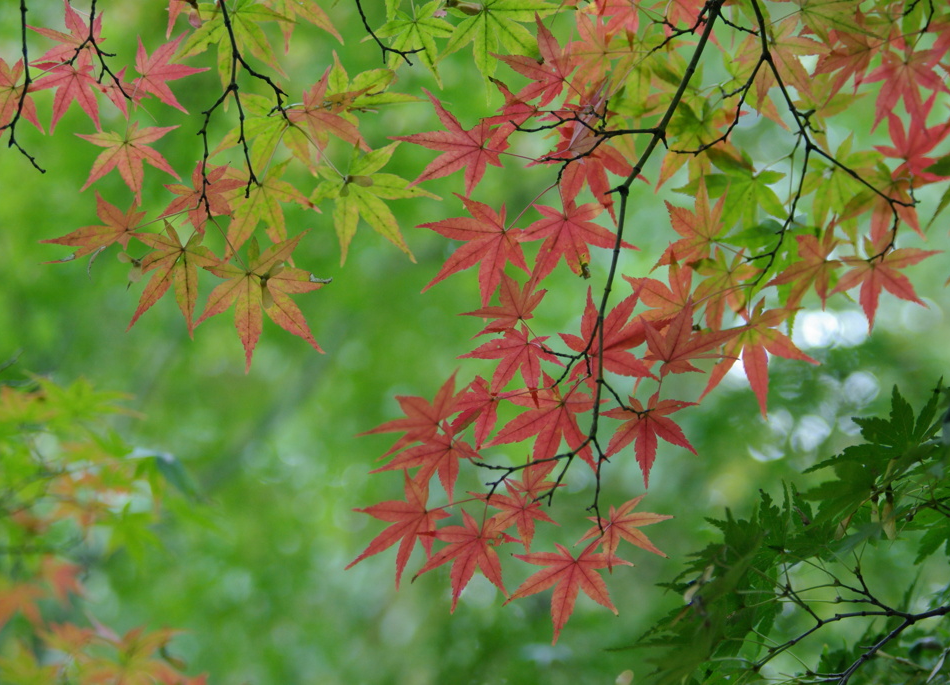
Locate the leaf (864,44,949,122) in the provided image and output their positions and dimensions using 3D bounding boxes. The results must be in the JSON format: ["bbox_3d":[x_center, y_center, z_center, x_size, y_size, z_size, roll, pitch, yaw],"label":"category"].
[{"bbox_3d":[0.259,-0.152,1.280,0.054,0.054,0.020,0,0,0],"label":"leaf"}]

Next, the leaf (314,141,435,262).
[{"bbox_3d":[-0.056,-0.078,1.200,0.075,0.071,0.025,0,-5,0],"label":"leaf"}]

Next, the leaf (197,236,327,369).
[{"bbox_3d":[-0.119,-0.022,1.200,0.076,0.079,0.023,0,-10,0],"label":"leaf"}]

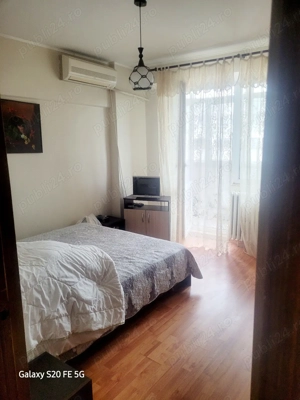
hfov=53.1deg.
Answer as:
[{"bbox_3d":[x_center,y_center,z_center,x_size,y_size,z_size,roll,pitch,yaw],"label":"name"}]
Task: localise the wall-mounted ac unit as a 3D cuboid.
[{"bbox_3d":[-0.808,-1.736,4.113,0.174,0.291,0.848,7,14,37],"label":"wall-mounted ac unit"}]

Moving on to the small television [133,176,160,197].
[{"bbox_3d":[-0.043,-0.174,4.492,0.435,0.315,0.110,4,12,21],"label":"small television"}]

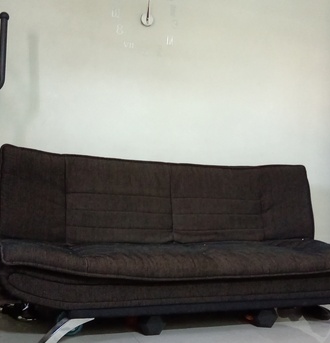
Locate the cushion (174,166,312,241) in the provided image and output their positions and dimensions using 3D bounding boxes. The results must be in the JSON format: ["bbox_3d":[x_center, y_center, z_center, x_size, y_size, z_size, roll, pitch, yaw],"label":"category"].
[{"bbox_3d":[0.439,0.205,2.913,0.890,0.480,0.170,3,-15,-19],"label":"cushion"}]

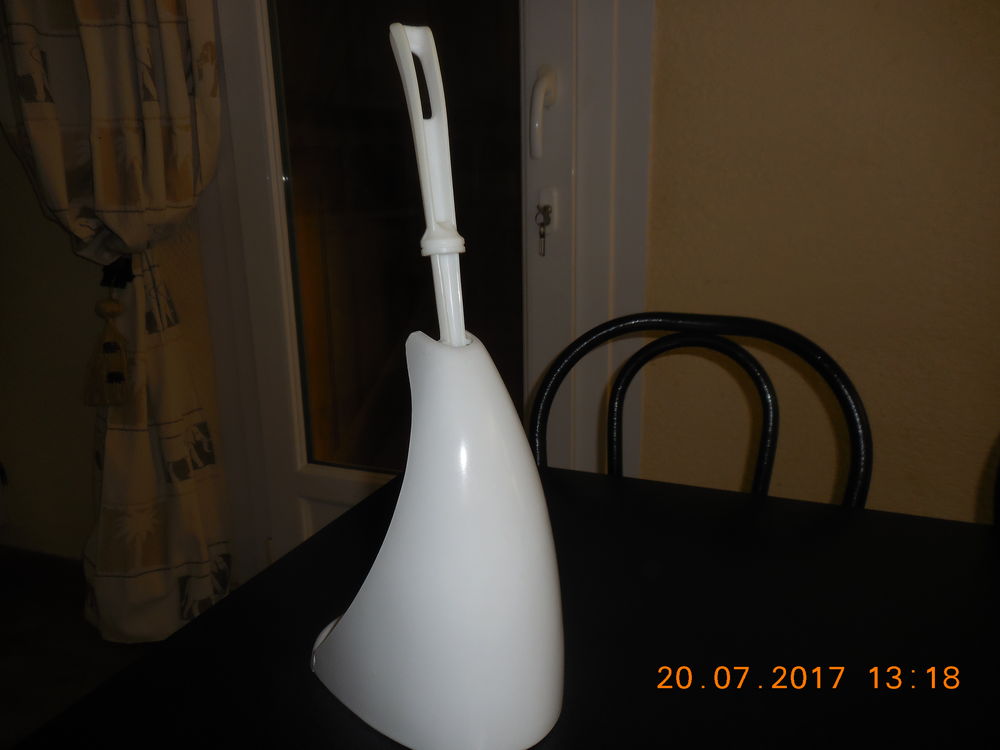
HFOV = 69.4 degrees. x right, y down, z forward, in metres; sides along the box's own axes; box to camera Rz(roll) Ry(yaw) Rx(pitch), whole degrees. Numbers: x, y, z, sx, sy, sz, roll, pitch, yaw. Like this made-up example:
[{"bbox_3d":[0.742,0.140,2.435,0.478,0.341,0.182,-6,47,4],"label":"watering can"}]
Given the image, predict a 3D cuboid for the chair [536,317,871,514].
[{"bbox_3d":[0.161,0.404,0.792,0.425,0.880,0.500,5,15,22],"label":"chair"}]

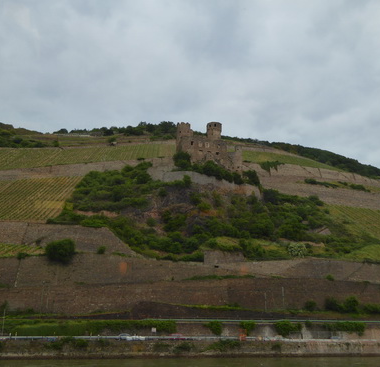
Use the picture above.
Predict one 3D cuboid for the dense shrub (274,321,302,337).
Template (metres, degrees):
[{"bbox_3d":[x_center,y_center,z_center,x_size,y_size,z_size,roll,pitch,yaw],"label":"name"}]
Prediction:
[{"bbox_3d":[29.660,44.220,142.340,8.100,4.500,3.300,0,-19,0],"label":"dense shrub"}]

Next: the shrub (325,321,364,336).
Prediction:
[{"bbox_3d":[47.650,44.670,144.300,12.200,4.300,3.300,0,-19,0],"label":"shrub"}]

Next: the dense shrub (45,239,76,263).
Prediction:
[{"bbox_3d":[-50.130,26.780,182.020,10.400,9.200,9.300,5,-19,-14],"label":"dense shrub"}]

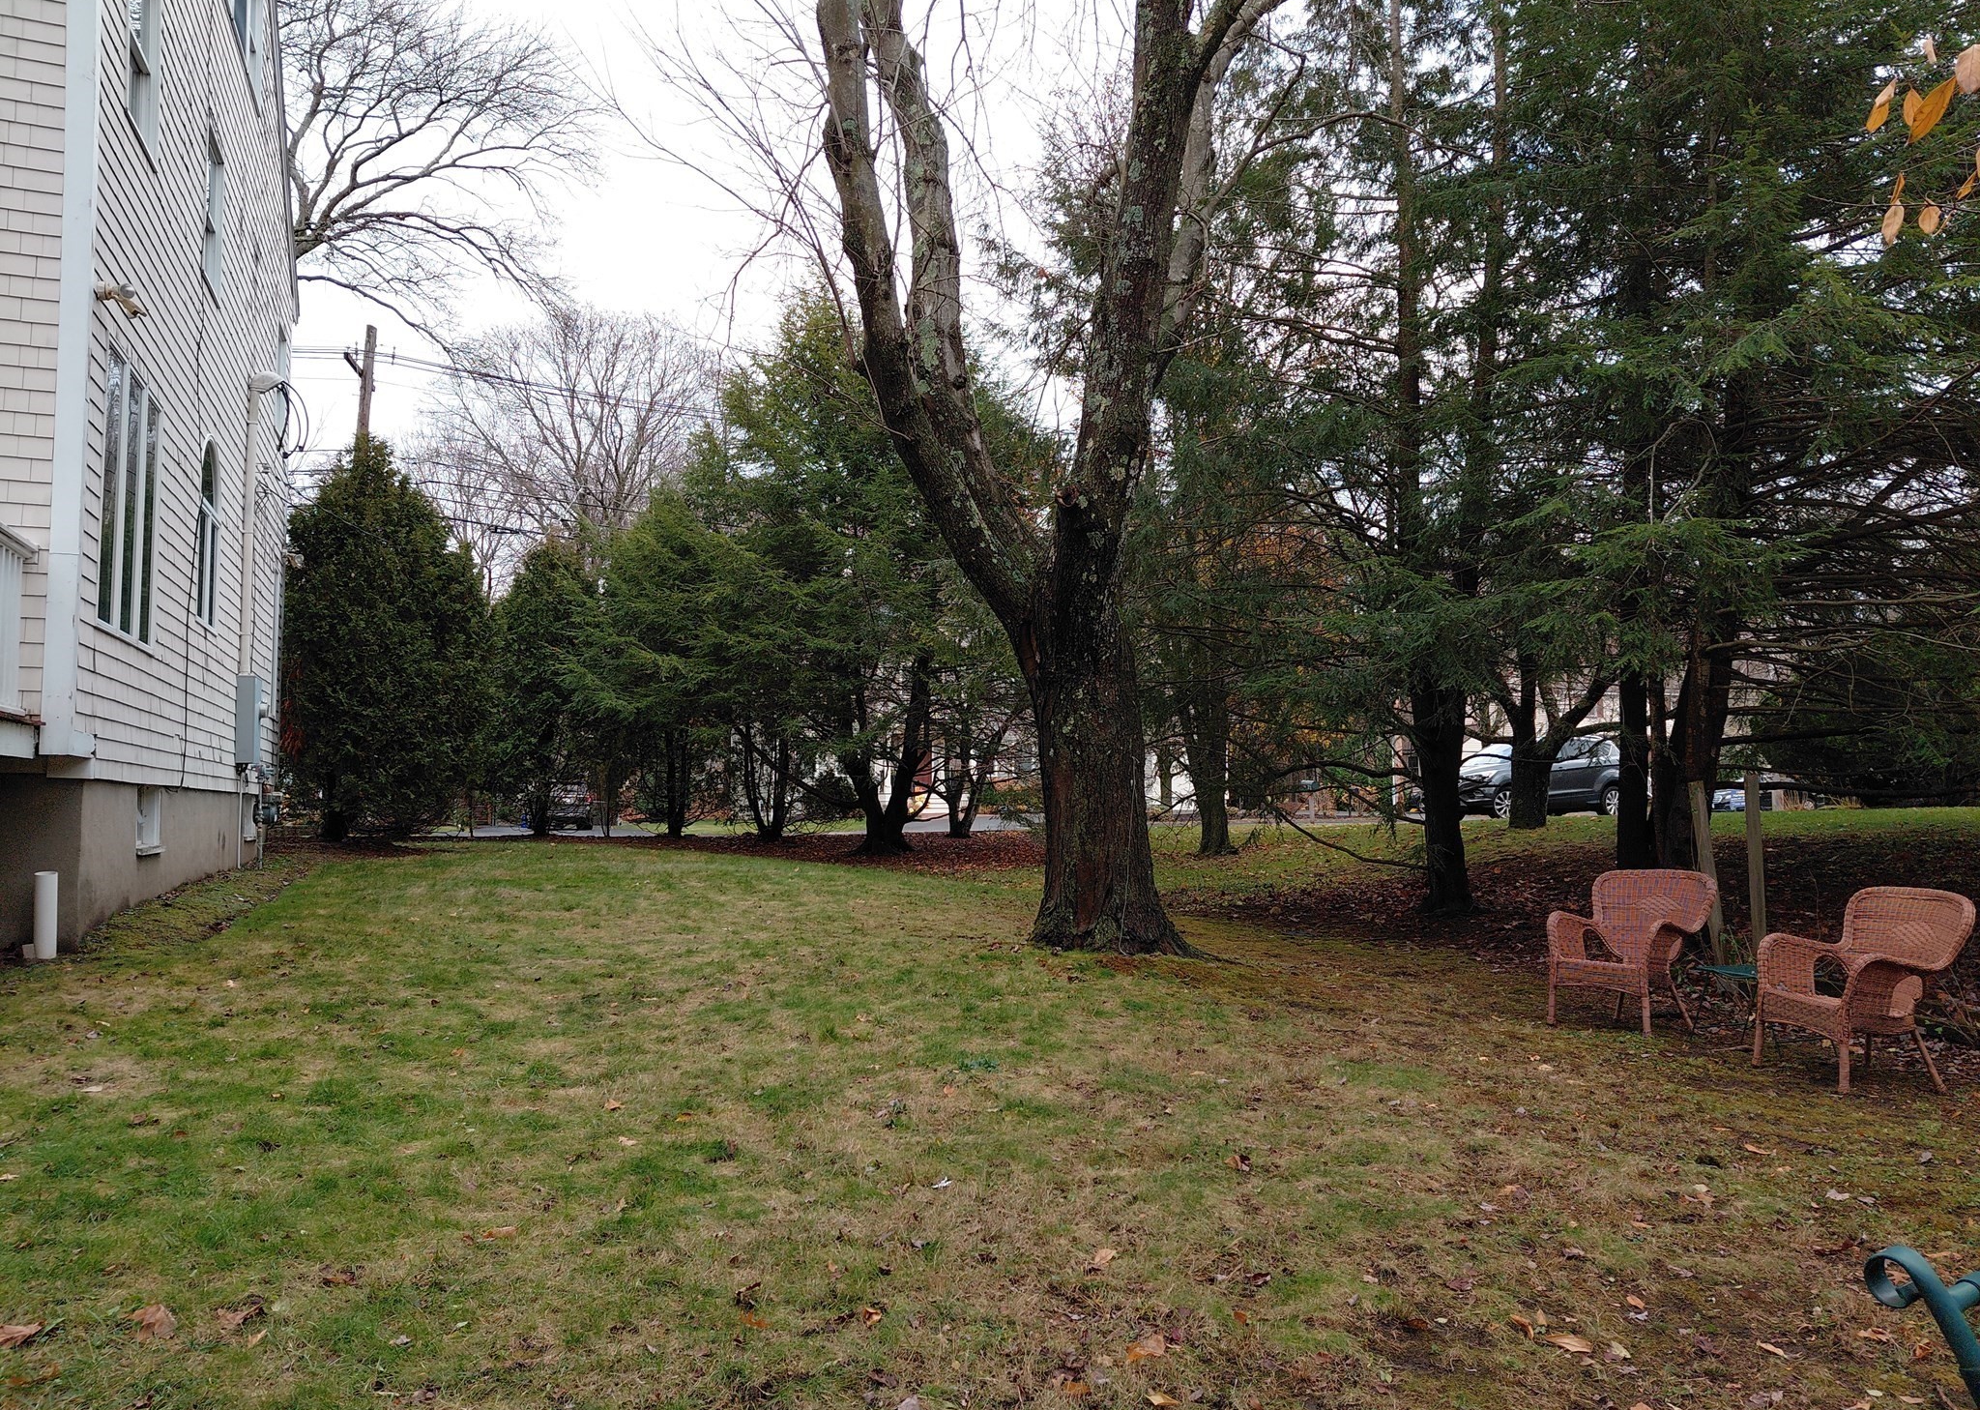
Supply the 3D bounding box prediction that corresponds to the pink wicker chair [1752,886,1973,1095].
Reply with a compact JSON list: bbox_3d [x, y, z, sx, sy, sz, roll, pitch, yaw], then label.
[{"bbox_3d":[4.054,1.306,6.724,0.640,0.900,0.770,1,-4,-10],"label":"pink wicker chair"}]

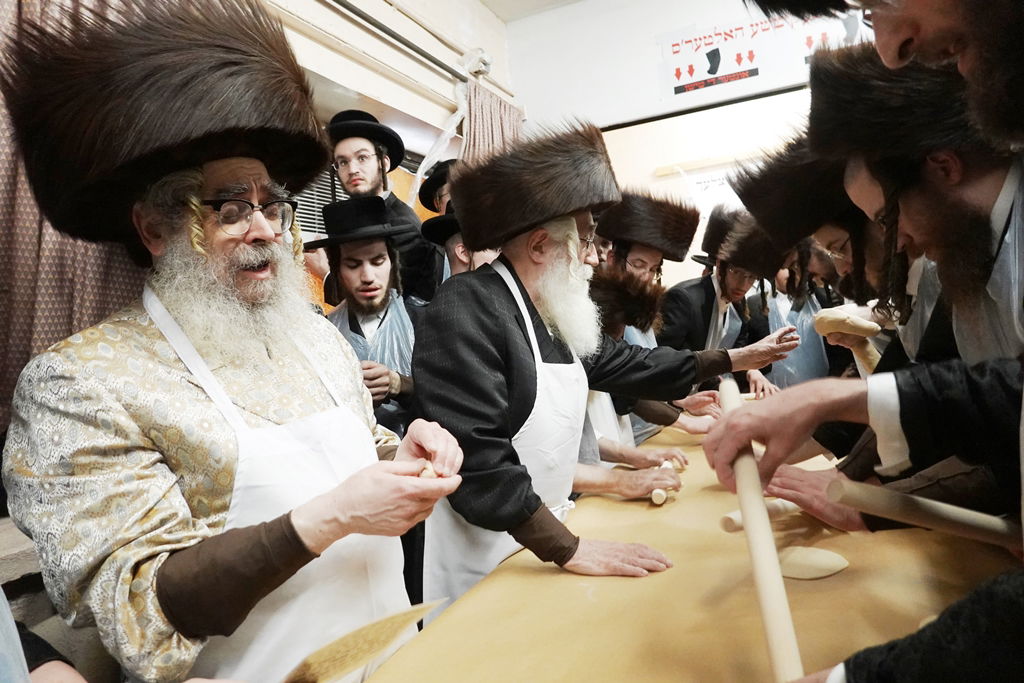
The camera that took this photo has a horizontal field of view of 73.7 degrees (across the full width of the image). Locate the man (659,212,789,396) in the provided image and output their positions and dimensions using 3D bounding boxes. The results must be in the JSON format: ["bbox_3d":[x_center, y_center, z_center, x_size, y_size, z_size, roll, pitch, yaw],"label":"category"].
[{"bbox_3d":[0.940,0.310,2.980,0.540,1.720,0.550,-5,2,-25],"label":"man"}]

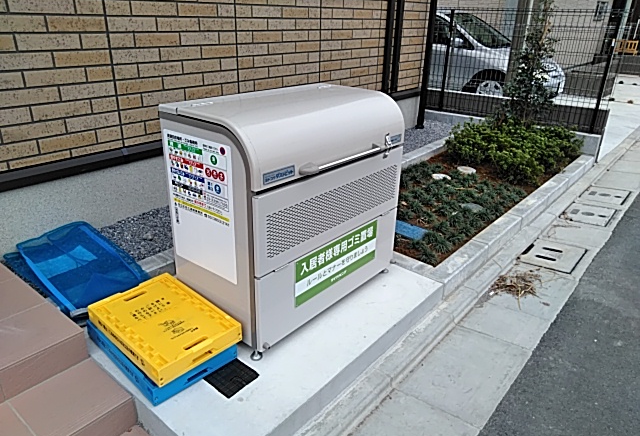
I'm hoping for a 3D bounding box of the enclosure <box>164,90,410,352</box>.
[{"bbox_3d":[-0.107,-0.062,2.243,0.513,0.936,0.985,18,27,36],"label":"enclosure"}]

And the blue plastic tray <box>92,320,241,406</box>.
[{"bbox_3d":[-0.638,0.491,1.995,0.548,0.067,0.350,21,29,40],"label":"blue plastic tray"}]

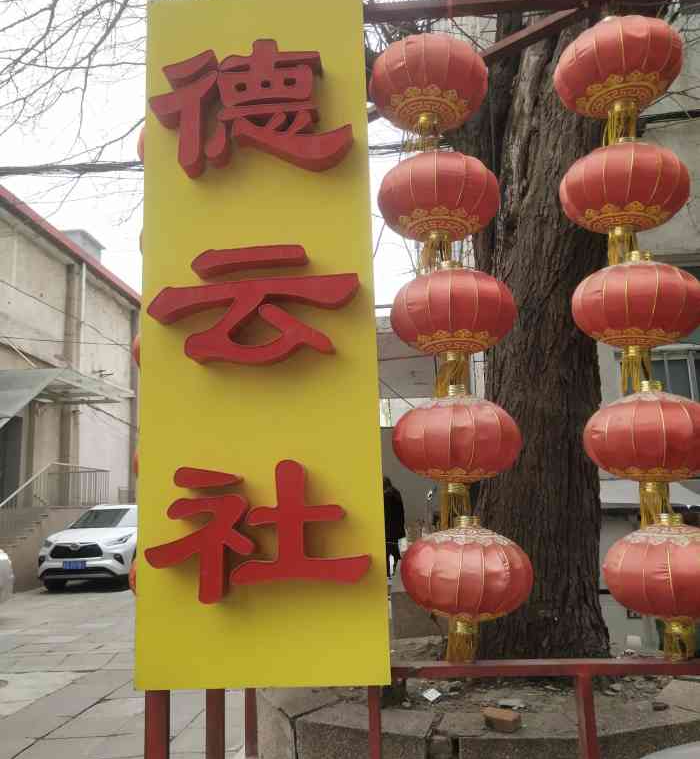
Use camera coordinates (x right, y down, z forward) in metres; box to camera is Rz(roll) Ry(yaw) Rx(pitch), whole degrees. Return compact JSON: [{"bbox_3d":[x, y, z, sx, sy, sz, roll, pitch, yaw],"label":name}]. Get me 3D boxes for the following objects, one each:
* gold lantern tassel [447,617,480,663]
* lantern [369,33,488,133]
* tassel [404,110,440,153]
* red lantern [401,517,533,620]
[{"bbox_3d":[0.401,0.929,2.880,0.113,0.168,0.113,-2,-10,0],"label":"gold lantern tassel"},{"bbox_3d":[0.369,-1.384,3.780,0.550,0.400,0.550,-2,-10,0],"label":"lantern"},{"bbox_3d":[0.333,-1.133,3.710,0.145,0.170,0.140,-2,-10,0],"label":"tassel"},{"bbox_3d":[0.421,0.682,2.920,0.477,0.360,0.477,-2,-10,0],"label":"red lantern"}]

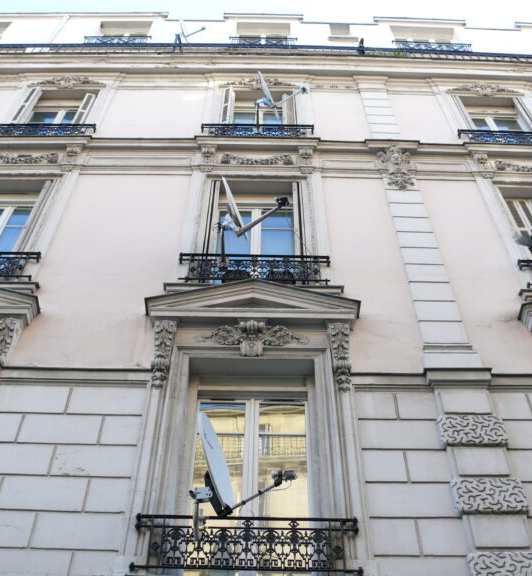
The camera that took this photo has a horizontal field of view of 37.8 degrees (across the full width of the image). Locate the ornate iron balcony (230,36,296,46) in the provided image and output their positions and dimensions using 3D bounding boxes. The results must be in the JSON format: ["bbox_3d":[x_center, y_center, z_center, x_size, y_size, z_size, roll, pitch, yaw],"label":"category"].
[{"bbox_3d":[-0.048,-4.999,15.913,1.360,0.580,0.150,1,-53,-1],"label":"ornate iron balcony"}]

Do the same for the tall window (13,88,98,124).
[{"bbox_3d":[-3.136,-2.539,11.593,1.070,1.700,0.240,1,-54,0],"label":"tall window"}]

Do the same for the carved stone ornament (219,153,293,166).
[{"bbox_3d":[-0.136,-1.689,10.205,0.950,0.210,0.090,1,-54,0],"label":"carved stone ornament"}]

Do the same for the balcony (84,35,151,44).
[{"bbox_3d":[-3.129,-5.071,16.123,1.400,0.420,0.250,1,-54,0],"label":"balcony"}]

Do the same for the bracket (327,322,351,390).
[{"bbox_3d":[0.671,0.639,6.905,0.230,0.690,0.230,1,-53,-1],"label":"bracket"}]

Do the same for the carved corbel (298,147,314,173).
[{"bbox_3d":[0.544,-1.712,10.424,0.200,0.400,0.170,1,-54,0],"label":"carved corbel"}]

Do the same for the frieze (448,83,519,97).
[{"bbox_3d":[3.379,-3.084,12.135,1.130,0.400,0.140,1,-53,-1],"label":"frieze"}]

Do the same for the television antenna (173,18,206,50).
[{"bbox_3d":[-1.449,-4.802,14.708,0.530,0.520,0.450,-11,-55,8],"label":"television antenna"}]

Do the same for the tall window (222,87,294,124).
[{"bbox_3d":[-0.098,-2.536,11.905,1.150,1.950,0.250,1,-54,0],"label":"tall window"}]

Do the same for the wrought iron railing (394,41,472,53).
[{"bbox_3d":[3.524,-4.962,16.170,1.620,0.420,0.250,1,-54,0],"label":"wrought iron railing"}]

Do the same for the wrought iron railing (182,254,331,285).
[{"bbox_3d":[-0.108,-0.139,8.055,1.570,0.450,0.170,1,-54,0],"label":"wrought iron railing"}]

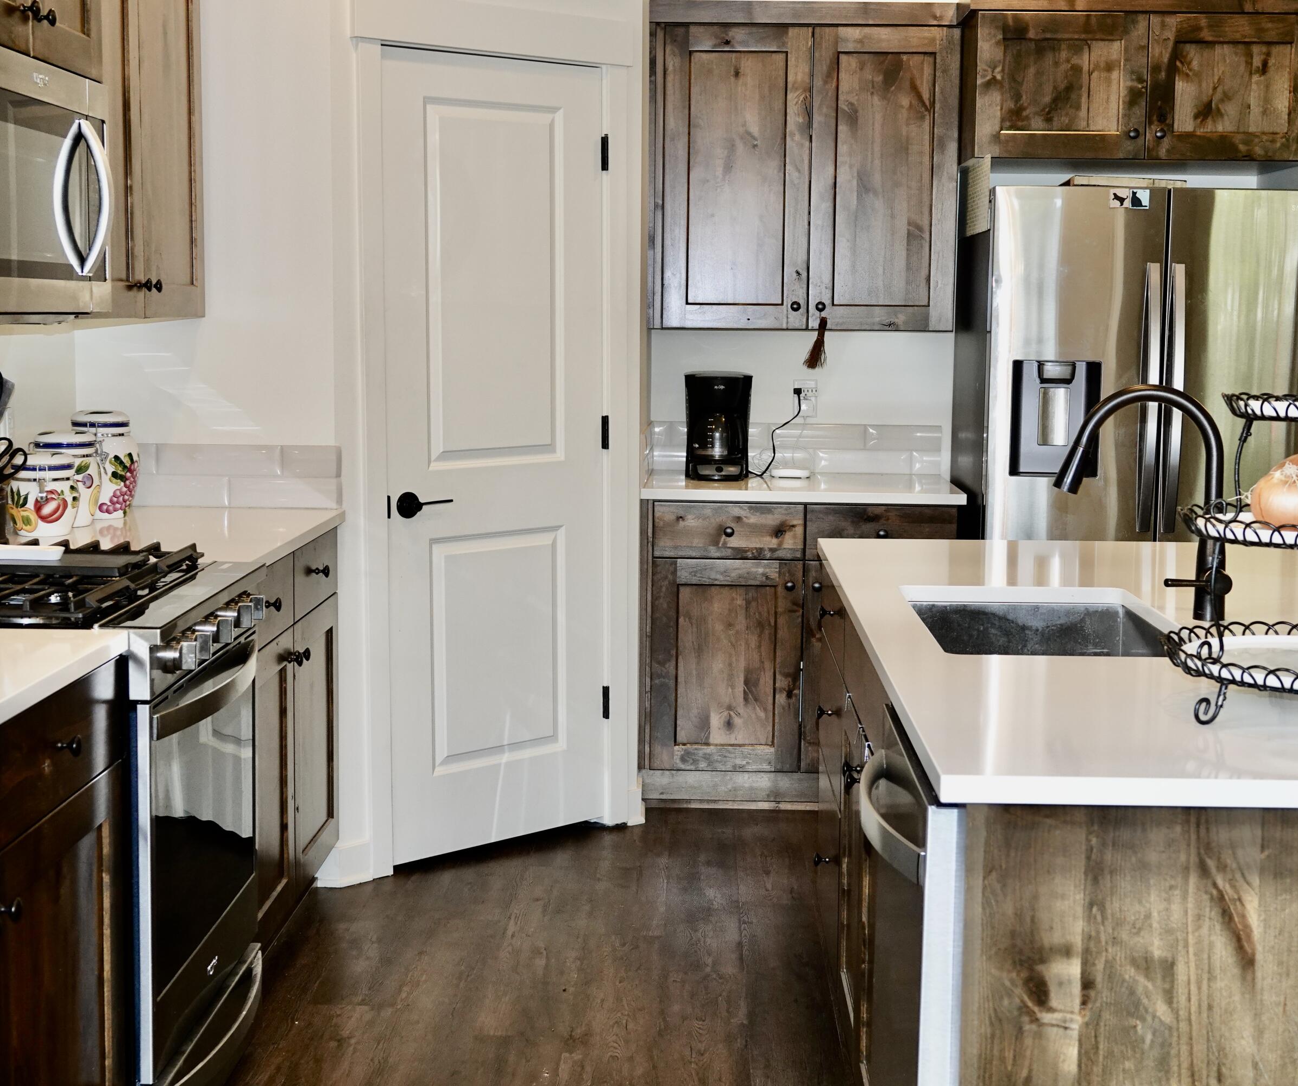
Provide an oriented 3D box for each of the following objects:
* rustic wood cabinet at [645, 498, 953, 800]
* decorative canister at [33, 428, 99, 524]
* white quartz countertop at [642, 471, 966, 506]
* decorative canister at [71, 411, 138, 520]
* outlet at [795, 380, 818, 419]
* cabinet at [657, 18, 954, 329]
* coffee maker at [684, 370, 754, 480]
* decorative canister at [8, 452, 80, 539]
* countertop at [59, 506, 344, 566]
[{"bbox_3d":[0.432,0.286,5.806,0.878,0.884,0.640,1,7,1],"label":"rustic wood cabinet"},{"bbox_3d":[-1.328,-0.147,4.429,0.158,0.213,0.158,5,8,33],"label":"decorative canister"},{"bbox_3d":[0.441,-0.166,5.739,0.902,0.030,0.665,1,7,1],"label":"white quartz countertop"},{"bbox_3d":[-1.298,-0.186,4.605,0.172,0.250,0.172,1,7,1],"label":"decorative canister"},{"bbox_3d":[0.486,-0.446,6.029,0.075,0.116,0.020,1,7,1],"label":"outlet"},{"bbox_3d":[0.459,-1.073,5.804,0.876,0.876,0.330,1,7,1],"label":"cabinet"},{"bbox_3d":[0.208,-0.361,5.868,0.195,0.322,0.255,1,7,1],"label":"coffee maker"},{"bbox_3d":[-1.324,-0.107,4.249,0.156,0.177,0.156,-1,7,-16],"label":"decorative canister"},{"bbox_3d":[-1.111,-0.012,4.338,0.690,0.030,1.175,1,7,1],"label":"countertop"}]

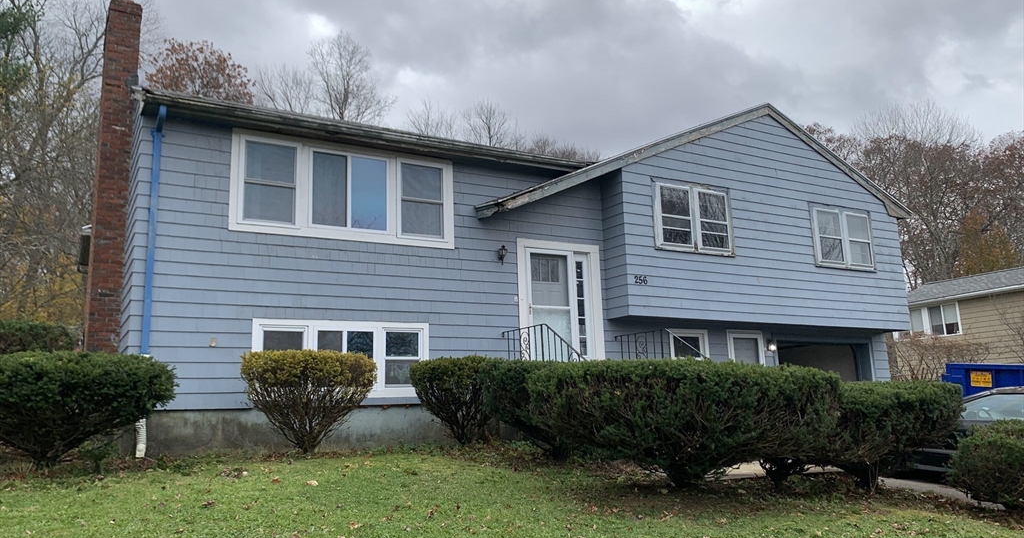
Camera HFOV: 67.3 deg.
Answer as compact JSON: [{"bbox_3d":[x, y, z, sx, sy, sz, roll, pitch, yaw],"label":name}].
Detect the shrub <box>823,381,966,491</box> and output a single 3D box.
[{"bbox_3d":[4.121,1.787,8.321,1.304,1.116,1.238,-1,-10,-3],"label":"shrub"}]

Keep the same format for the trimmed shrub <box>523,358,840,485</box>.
[{"bbox_3d":[1.797,1.640,8.127,3.352,1.282,1.400,-1,-10,-3],"label":"trimmed shrub"}]

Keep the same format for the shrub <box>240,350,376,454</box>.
[{"bbox_3d":[-2.432,1.605,9.211,1.532,1.175,1.455,4,-12,-30],"label":"shrub"}]

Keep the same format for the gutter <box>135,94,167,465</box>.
[{"bbox_3d":[-4.357,0.104,9.298,0.110,4.240,0.620,4,-12,-30],"label":"gutter"}]

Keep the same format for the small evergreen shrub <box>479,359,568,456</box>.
[{"bbox_3d":[0.354,1.777,9.733,1.467,1.172,1.394,4,-12,-30],"label":"small evergreen shrub"}]

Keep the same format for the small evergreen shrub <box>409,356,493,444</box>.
[{"bbox_3d":[-0.769,1.802,10.536,1.228,1.154,1.167,-2,-10,0],"label":"small evergreen shrub"}]

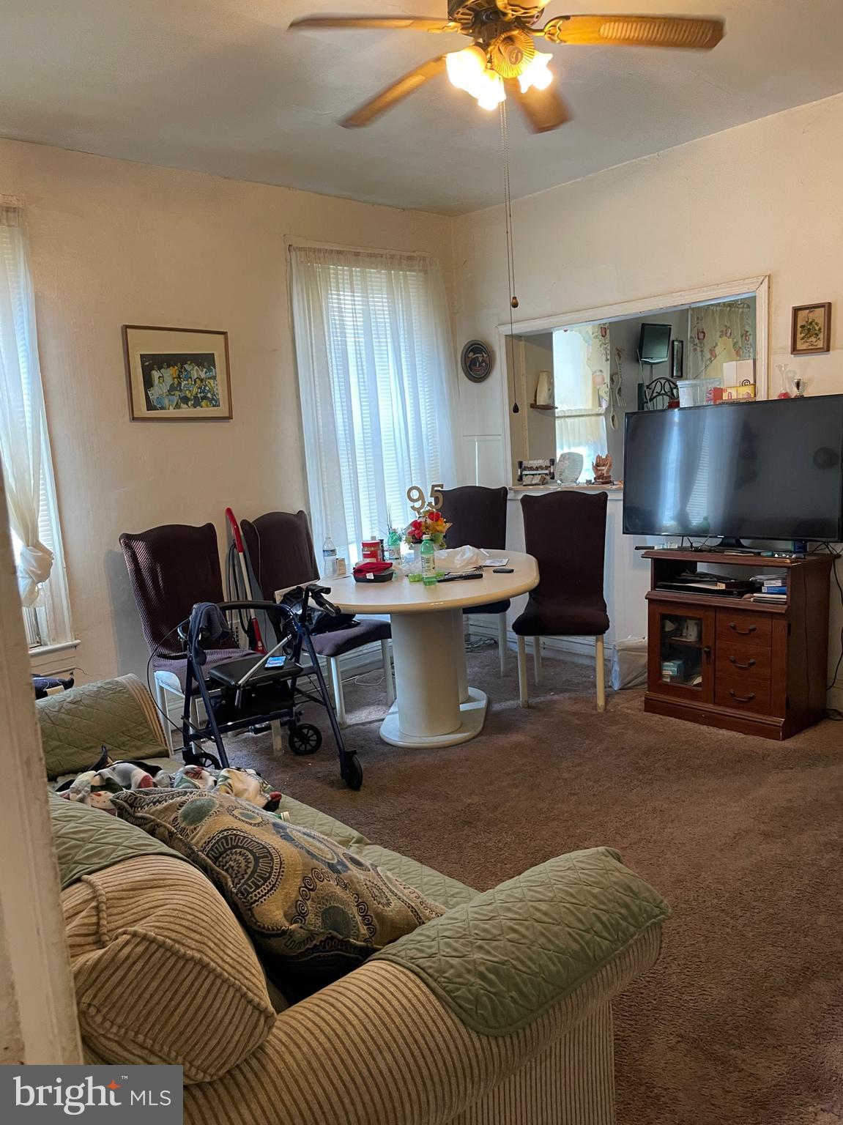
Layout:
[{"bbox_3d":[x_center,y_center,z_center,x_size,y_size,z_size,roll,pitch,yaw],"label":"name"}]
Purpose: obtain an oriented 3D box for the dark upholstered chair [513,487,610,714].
[{"bbox_3d":[0.734,0.179,4.441,0.480,1.066,0.560,0,10,19],"label":"dark upholstered chair"}]

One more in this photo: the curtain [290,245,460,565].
[{"bbox_3d":[-0.212,-0.773,5.088,1.170,2.100,0.100,-12,12,-42],"label":"curtain"}]

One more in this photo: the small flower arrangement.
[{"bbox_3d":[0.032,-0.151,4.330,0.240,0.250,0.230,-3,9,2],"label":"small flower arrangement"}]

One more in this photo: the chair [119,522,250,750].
[{"bbox_3d":[-1.002,0.378,3.890,0.480,1.066,0.560,-10,11,-36],"label":"chair"}]

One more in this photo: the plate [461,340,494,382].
[{"bbox_3d":[0.359,-1.292,5.437,0.030,0.270,0.250,-12,12,-42],"label":"plate"}]

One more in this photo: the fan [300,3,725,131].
[{"bbox_3d":[0.215,-1.577,2.562,1.300,0.380,1.300,-3,9,7],"label":"fan"}]

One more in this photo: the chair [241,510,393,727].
[{"bbox_3d":[-0.528,0.262,4.429,0.560,1.066,0.480,3,11,35],"label":"chair"}]

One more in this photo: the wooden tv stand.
[{"bbox_3d":[1.482,0.336,4.010,0.430,0.795,0.700,-12,12,-41],"label":"wooden tv stand"}]

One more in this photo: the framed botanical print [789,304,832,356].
[{"bbox_3d":[1.807,-1.083,3.920,0.025,0.225,0.170,-12,12,-42],"label":"framed botanical print"}]

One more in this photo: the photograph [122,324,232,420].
[{"bbox_3d":[-1.204,-0.939,4.198,0.550,0.445,0.030,-12,12,-42],"label":"photograph"}]

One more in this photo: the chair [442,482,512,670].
[{"bbox_3d":[0.305,0.102,5.096,0.480,1.066,0.560,-2,9,9],"label":"chair"}]

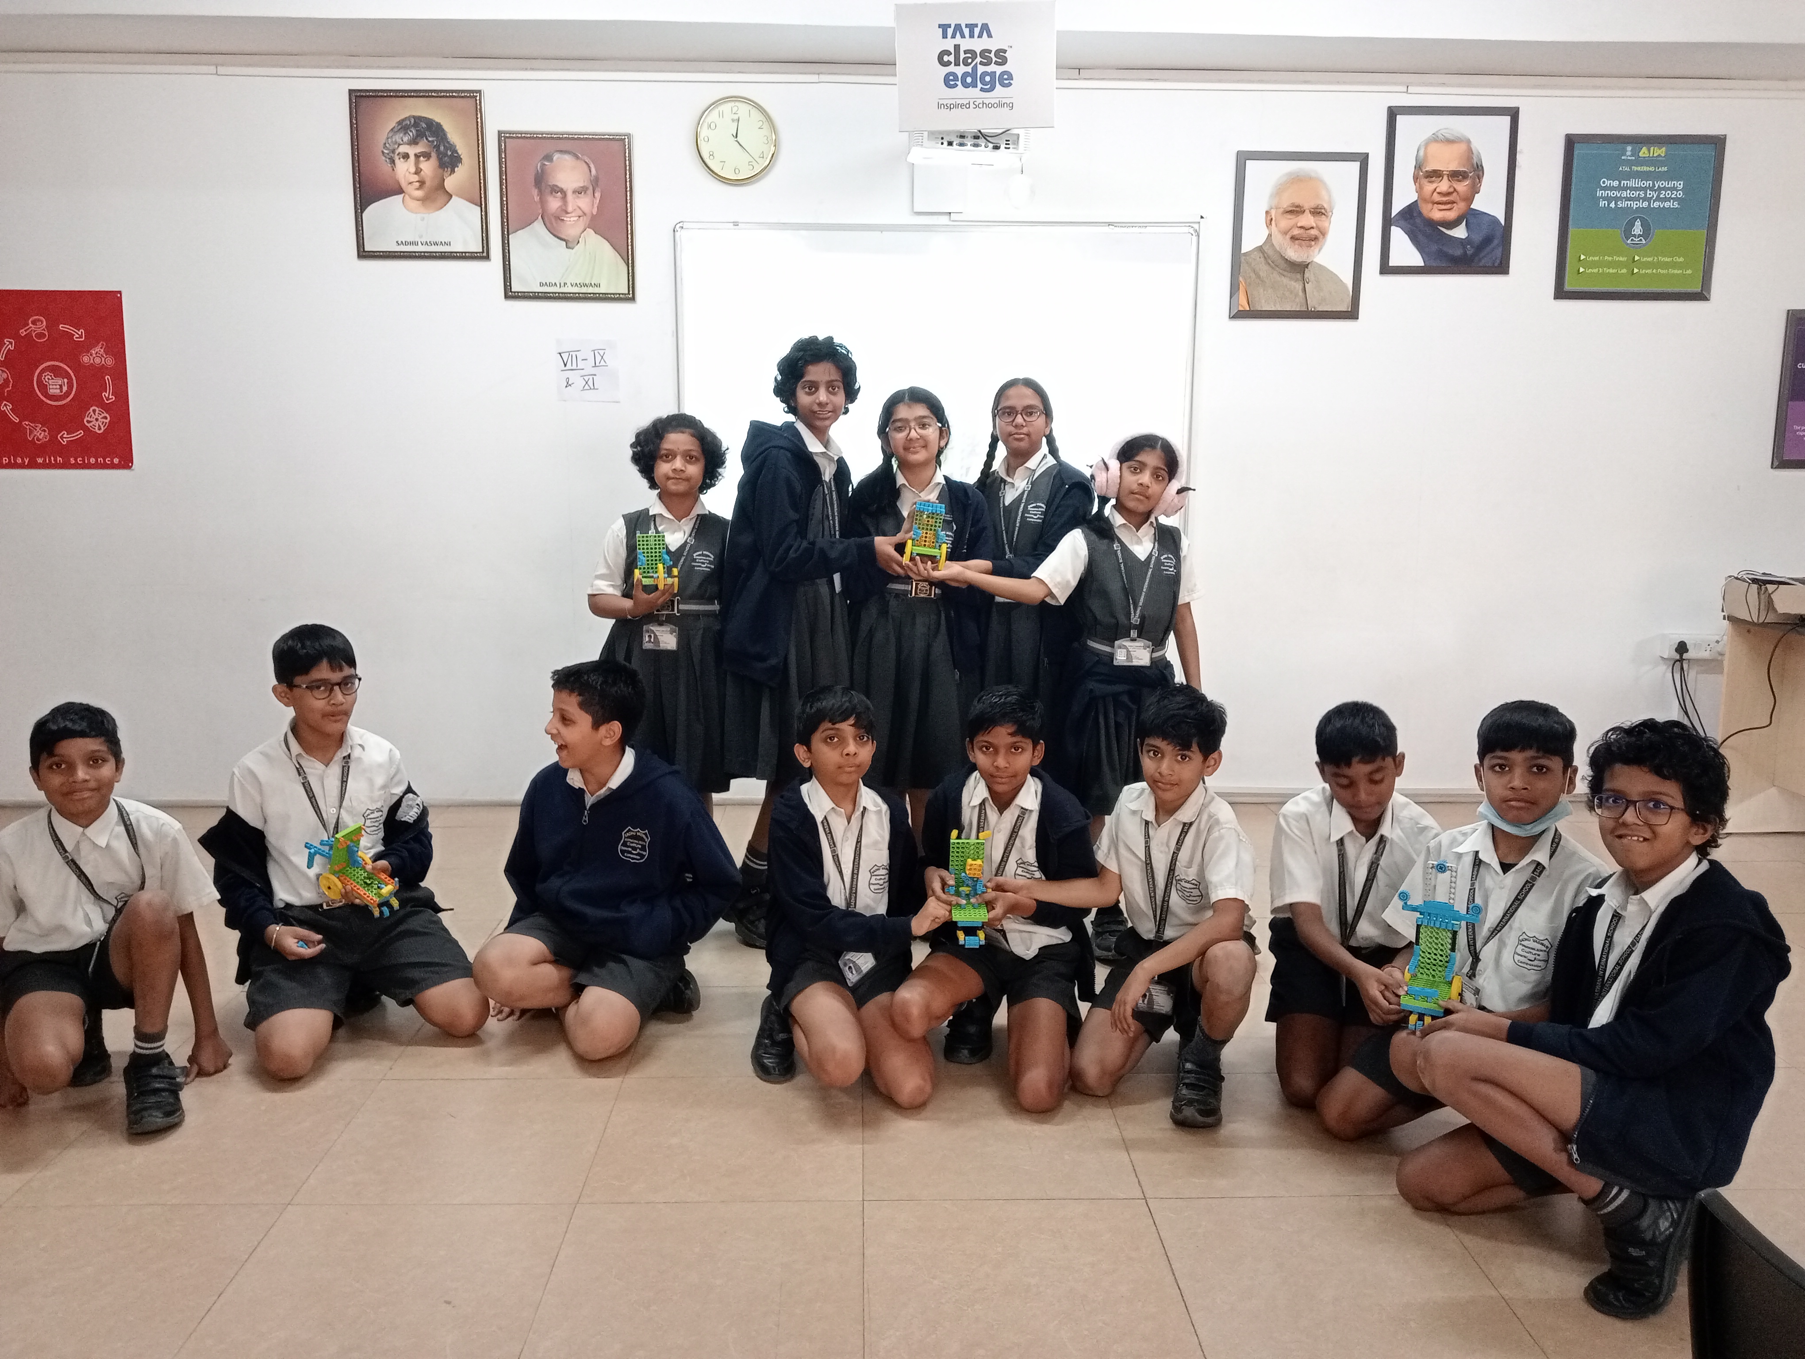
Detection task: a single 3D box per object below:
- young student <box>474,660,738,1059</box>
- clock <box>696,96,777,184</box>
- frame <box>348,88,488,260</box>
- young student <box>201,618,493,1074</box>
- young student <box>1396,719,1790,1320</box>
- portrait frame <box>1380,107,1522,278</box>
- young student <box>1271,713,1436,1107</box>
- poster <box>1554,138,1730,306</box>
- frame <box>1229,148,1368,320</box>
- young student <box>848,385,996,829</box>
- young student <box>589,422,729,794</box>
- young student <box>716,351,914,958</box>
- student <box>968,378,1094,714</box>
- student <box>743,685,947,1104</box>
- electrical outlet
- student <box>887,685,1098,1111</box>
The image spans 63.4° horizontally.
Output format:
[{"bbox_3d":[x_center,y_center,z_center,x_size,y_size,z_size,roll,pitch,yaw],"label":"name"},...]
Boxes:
[{"bbox_3d":[-0.694,0.369,3.302,0.540,0.870,0.550,5,11,26],"label":"young student"},{"bbox_3d":[-0.557,-1.813,4.922,0.278,0.278,0.045,0,10,-1],"label":"clock"},{"bbox_3d":[-1.644,-1.720,4.981,0.446,0.557,0.030,0,10,-2],"label":"frame"},{"bbox_3d":[-1.244,0.330,3.282,0.600,0.950,0.620,-4,11,-25],"label":"young student"},{"bbox_3d":[1.159,0.517,2.462,0.690,0.900,0.430,-5,11,-27],"label":"young student"},{"bbox_3d":[1.876,-1.673,5.019,0.451,0.552,0.025,0,10,-1],"label":"portrait frame"},{"bbox_3d":[0.905,0.414,3.159,0.400,0.840,0.540,1,10,3],"label":"young student"},{"bbox_3d":[2.577,-1.613,5.111,0.565,0.553,0.030,0,10,-2],"label":"poster"},{"bbox_3d":[1.363,-1.522,5.031,0.453,0.555,0.025,0,10,-1],"label":"frame"},{"bbox_3d":[0.042,-0.024,3.873,0.400,1.480,0.330,0,10,-2],"label":"young student"},{"bbox_3d":[-0.629,0.003,3.901,0.380,1.410,0.320,0,10,-2],"label":"young student"},{"bbox_3d":[-0.232,-0.077,3.837,0.420,1.595,0.400,8,13,40],"label":"young student"},{"bbox_3d":[0.346,-0.083,4.135,0.380,1.513,0.330,2,10,10],"label":"student"},{"bbox_3d":[-0.154,0.412,3.121,0.420,0.850,0.520,-4,10,-21],"label":"student"},{"bbox_3d":[2.898,-0.117,5.353,0.250,0.100,0.055,0,10,-2],"label":"electrical outlet"},{"bbox_3d":[0.205,0.411,3.130,0.430,0.850,0.540,1,10,4],"label":"student"}]

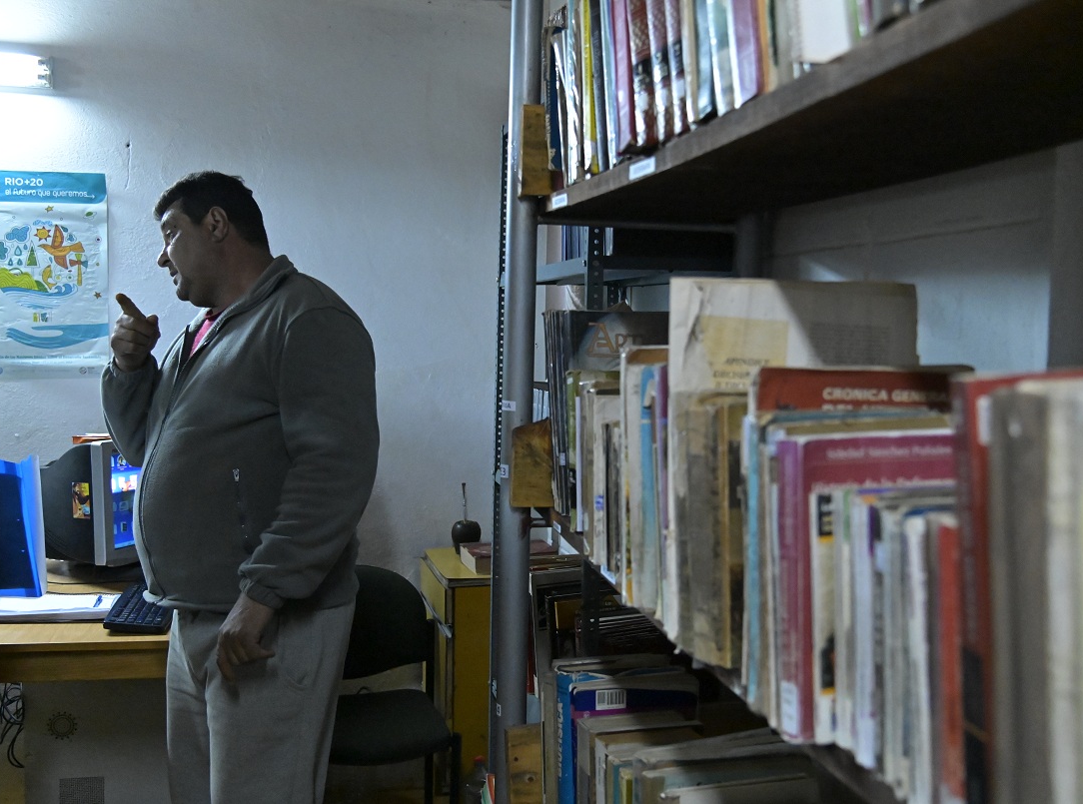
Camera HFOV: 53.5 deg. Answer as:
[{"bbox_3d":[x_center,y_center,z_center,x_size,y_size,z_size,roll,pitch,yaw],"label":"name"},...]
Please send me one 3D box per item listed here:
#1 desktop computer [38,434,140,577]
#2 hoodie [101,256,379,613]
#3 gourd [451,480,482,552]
[{"bbox_3d":[-1.222,0.285,3.020,0.410,0.350,0.400,1,4,26],"label":"desktop computer"},{"bbox_3d":[-0.563,0.037,1.985,0.430,0.620,0.550,-2,5,-37],"label":"hoodie"},{"bbox_3d":[-0.232,0.358,3.300,0.090,0.222,0.090,1,4,0],"label":"gourd"}]

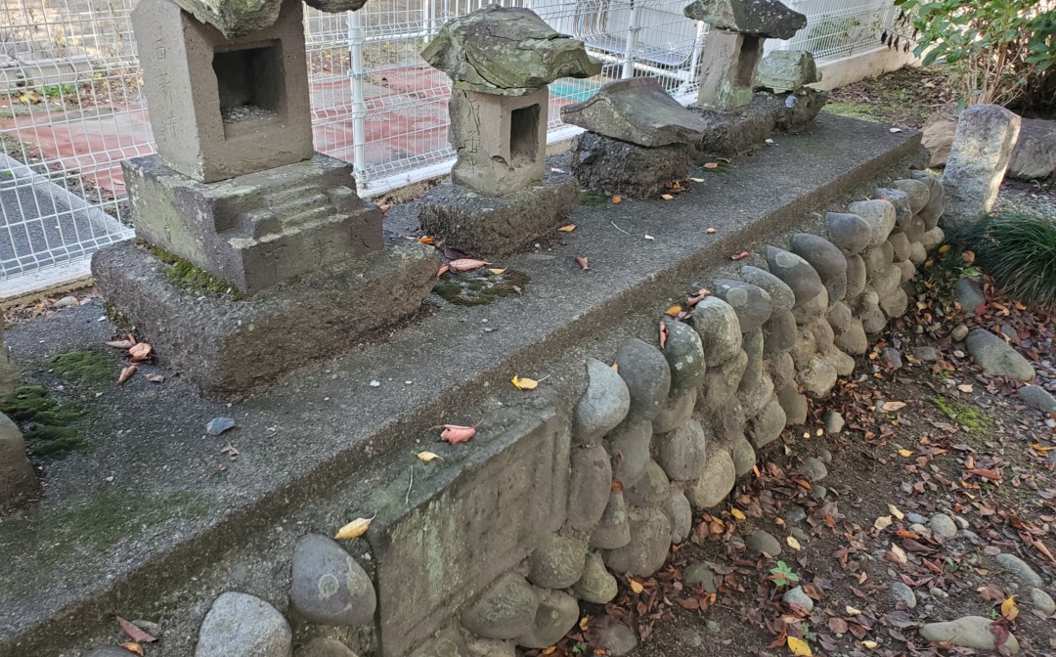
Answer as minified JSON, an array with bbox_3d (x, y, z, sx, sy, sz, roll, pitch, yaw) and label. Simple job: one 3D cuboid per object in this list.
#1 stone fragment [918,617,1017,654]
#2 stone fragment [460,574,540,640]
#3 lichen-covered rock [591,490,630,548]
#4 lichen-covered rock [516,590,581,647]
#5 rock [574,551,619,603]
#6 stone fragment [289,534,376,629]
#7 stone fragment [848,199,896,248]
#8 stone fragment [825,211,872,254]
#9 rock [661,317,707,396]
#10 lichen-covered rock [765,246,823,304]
[{"bbox_3d":[1.668,1.158,2.997,0.350,0.100,0.130,10,32,7],"label":"stone fragment"},{"bbox_3d":[-0.094,0.933,2.670,0.220,0.170,0.250,30,40,33],"label":"stone fragment"},{"bbox_3d":[0.299,0.699,2.901,0.167,0.245,0.176,28,39,33],"label":"lichen-covered rock"},{"bbox_3d":[0.067,1.077,2.938,0.220,0.180,0.220,30,40,33],"label":"lichen-covered rock"},{"bbox_3d":[0.256,0.943,2.995,0.175,0.195,0.165,30,40,34],"label":"rock"},{"bbox_3d":[-0.455,0.588,1.855,0.189,0.227,0.199,27,37,33],"label":"stone fragment"},{"bbox_3d":[1.898,-0.581,4.381,0.245,0.265,0.255,28,39,33],"label":"stone fragment"},{"bbox_3d":[1.705,-0.511,4.209,0.250,0.190,0.170,30,40,33],"label":"stone fragment"},{"bbox_3d":[0.615,0.110,3.126,0.196,0.323,0.206,28,39,33],"label":"rock"},{"bbox_3d":[1.264,-0.253,3.763,0.255,0.265,0.235,28,39,33],"label":"lichen-covered rock"}]

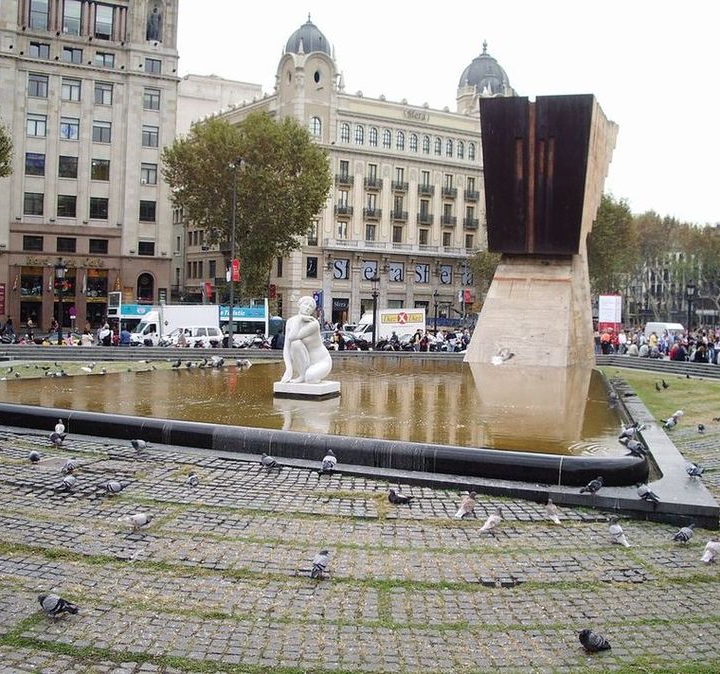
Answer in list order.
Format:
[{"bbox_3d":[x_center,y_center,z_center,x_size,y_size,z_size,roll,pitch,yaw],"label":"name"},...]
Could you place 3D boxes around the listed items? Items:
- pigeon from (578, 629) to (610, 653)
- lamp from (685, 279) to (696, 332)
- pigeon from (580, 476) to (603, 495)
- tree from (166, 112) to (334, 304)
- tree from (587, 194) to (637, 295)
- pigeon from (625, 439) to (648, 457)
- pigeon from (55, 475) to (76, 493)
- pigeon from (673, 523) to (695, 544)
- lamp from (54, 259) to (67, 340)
[{"bbox_3d":[1.801,2.314,6.940,0.265,0.175,0.130,4,3,43],"label":"pigeon"},{"bbox_3d":[20.680,-1.256,57.085,0.470,4.500,0.470,2,2,0],"label":"lamp"},{"bbox_3d":[2.809,1.809,11.021,0.270,0.220,0.130,1,2,-14],"label":"pigeon"},{"bbox_3d":[-9.440,-9.260,77.000,13.000,19.493,14.000,2,2,0],"label":"tree"},{"bbox_3d":[26.022,-7.221,98.000,9.000,16.268,9.000,2,2,0],"label":"tree"},{"bbox_3d":[3.831,1.532,12.610,0.130,0.190,0.290,-1,3,-45],"label":"pigeon"},{"bbox_3d":[-3.344,1.663,10.362,0.280,0.180,0.130,0,3,-44],"label":"pigeon"},{"bbox_3d":[3.427,2.079,9.591,0.265,0.200,0.125,0,3,-37],"label":"pigeon"},{"bbox_3d":[-14.885,-1.662,45.085,0.470,4.500,0.470,2,2,0],"label":"lamp"}]

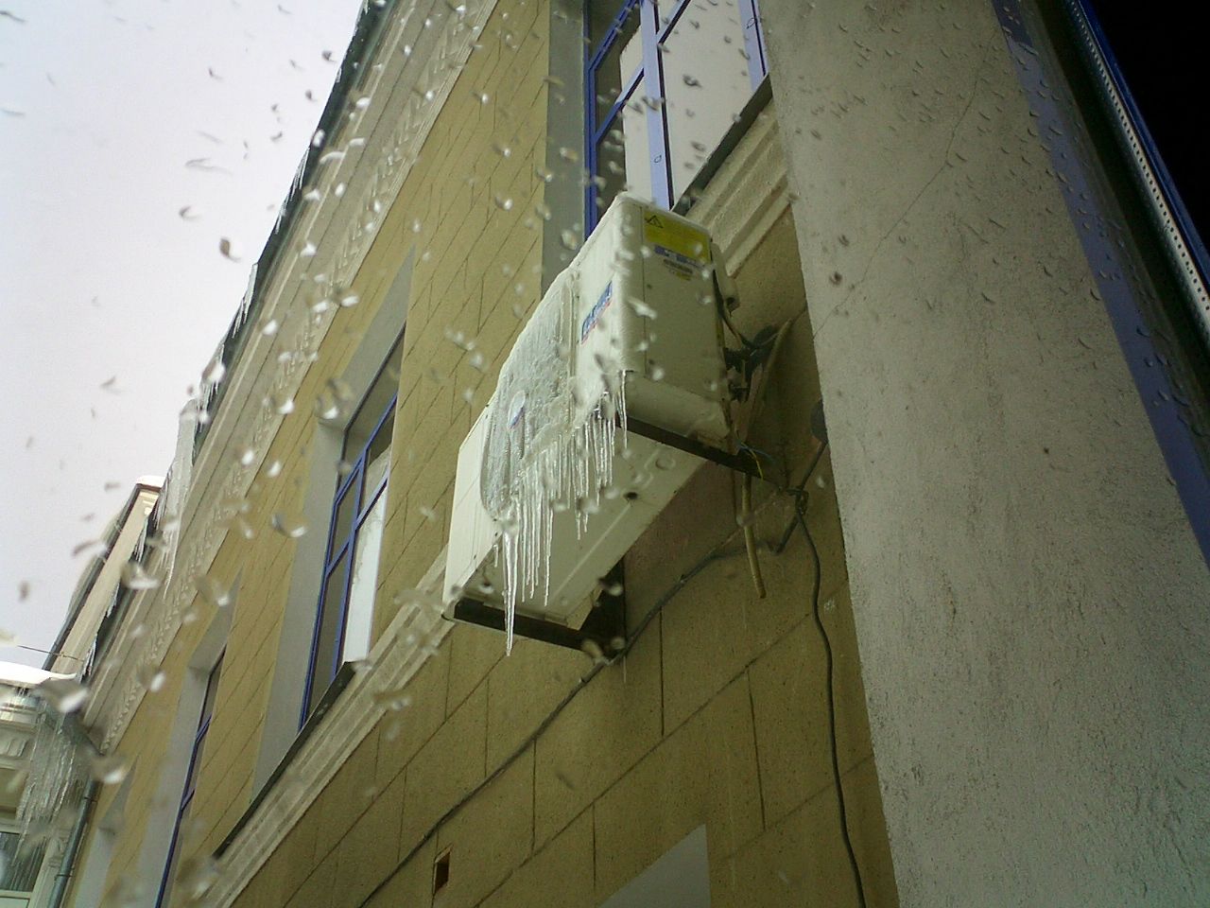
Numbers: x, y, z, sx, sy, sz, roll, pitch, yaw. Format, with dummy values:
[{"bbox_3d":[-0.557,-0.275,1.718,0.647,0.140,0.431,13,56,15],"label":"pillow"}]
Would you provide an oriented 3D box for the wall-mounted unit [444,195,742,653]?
[{"bbox_3d":[-0.047,-0.047,2.829,0.268,0.536,0.842,19,-45,-21],"label":"wall-mounted unit"}]

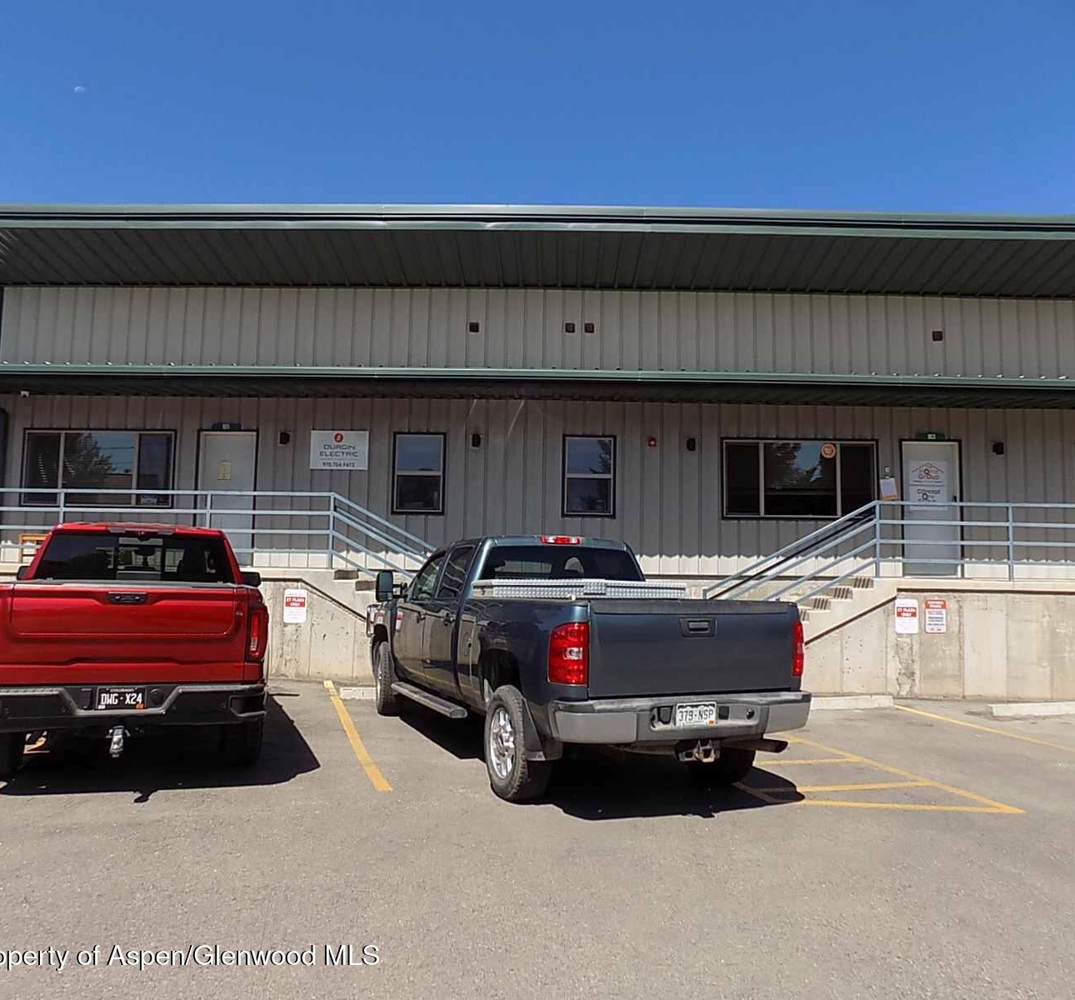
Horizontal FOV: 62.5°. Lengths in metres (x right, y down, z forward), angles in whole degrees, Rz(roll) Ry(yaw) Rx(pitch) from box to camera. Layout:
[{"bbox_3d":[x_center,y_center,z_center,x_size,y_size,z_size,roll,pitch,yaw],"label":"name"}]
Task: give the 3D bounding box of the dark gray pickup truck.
[{"bbox_3d":[-0.044,1.338,8.500,2.200,1.970,6.150,3,-6,-21],"label":"dark gray pickup truck"}]

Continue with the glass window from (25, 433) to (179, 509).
[{"bbox_3d":[-6.927,-0.489,13.993,2.420,1.220,0.100,1,-5,1],"label":"glass window"}]

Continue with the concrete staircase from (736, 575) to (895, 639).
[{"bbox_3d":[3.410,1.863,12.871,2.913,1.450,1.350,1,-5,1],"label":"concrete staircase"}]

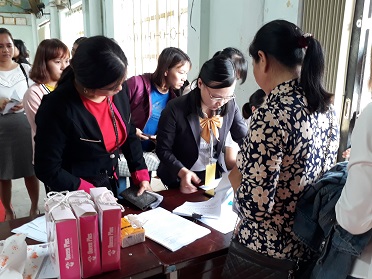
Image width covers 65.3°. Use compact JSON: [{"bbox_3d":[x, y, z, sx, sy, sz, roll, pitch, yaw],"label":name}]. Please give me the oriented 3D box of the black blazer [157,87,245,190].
[{"bbox_3d":[0.100,-0.015,1.660,0.500,0.550,0.400,-4,11,-25],"label":"black blazer"}]

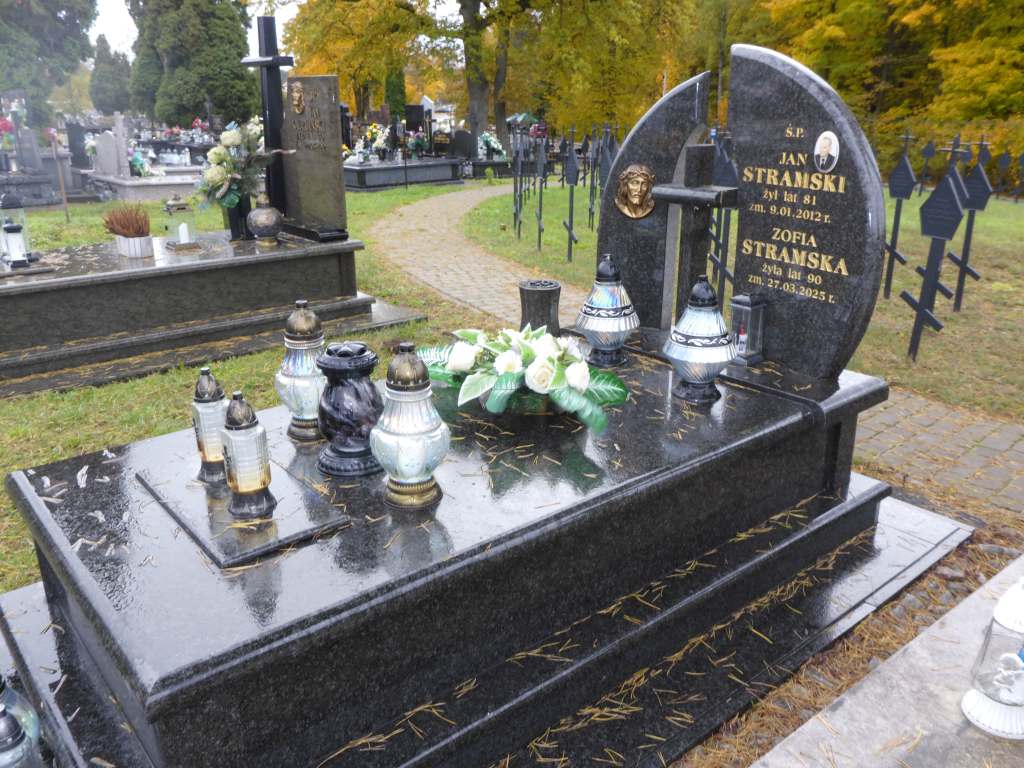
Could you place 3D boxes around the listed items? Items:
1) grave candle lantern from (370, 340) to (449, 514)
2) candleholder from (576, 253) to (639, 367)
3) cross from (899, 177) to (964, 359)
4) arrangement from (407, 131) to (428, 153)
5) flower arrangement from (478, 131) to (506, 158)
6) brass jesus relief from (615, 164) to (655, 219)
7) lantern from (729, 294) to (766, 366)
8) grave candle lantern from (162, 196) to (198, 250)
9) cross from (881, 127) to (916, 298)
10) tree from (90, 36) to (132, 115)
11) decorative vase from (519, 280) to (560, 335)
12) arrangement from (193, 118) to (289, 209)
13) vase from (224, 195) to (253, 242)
[{"bbox_3d":[-0.204,0.076,1.676,0.161,0.333,0.161,0,20,0],"label":"grave candle lantern"},{"bbox_3d":[0.300,-0.232,2.553,0.196,0.336,0.196,0,20,0],"label":"candleholder"},{"bbox_3d":[2.378,-0.691,4.678,0.080,1.170,0.260,-13,22,-38],"label":"cross"},{"bbox_3d":[-1.551,-4.022,13.740,0.340,0.380,0.300,-1,17,-6],"label":"arrangement"},{"bbox_3d":[-0.387,-4.526,15.654,0.500,0.540,0.420,0,17,-2],"label":"flower arrangement"},{"bbox_3d":[0.404,-0.617,2.694,0.048,0.168,0.136,-15,25,-37],"label":"brass jesus relief"},{"bbox_3d":[0.789,-0.182,2.764,0.083,0.222,0.083,-13,22,-38],"label":"lantern"},{"bbox_3d":[-2.011,-0.974,5.026,0.190,0.320,0.190,-13,22,-38],"label":"grave candle lantern"},{"bbox_3d":[2.908,-1.267,6.206,0.080,1.270,0.250,-13,22,-38],"label":"cross"},{"bbox_3d":[-20.663,-15.710,42.734,2.300,5.000,2.300,-7,19,-24],"label":"tree"},{"bbox_3d":[0.085,-0.208,2.646,0.132,0.224,0.132,0,20,0],"label":"decorative vase"},{"bbox_3d":[-1.751,-1.422,5.343,0.620,0.600,0.460,-4,18,-17],"label":"arrangement"},{"bbox_3d":[-1.646,-1.016,4.993,0.132,0.296,0.132,-15,25,-37],"label":"vase"}]

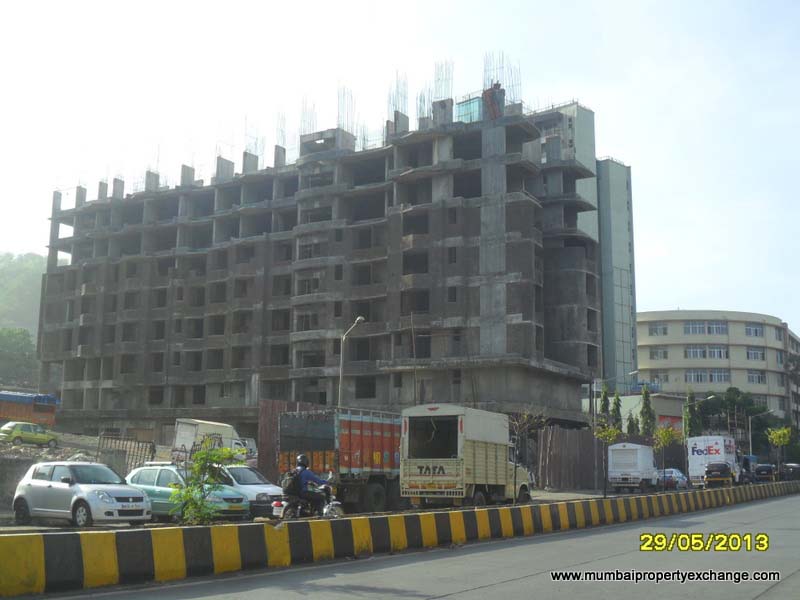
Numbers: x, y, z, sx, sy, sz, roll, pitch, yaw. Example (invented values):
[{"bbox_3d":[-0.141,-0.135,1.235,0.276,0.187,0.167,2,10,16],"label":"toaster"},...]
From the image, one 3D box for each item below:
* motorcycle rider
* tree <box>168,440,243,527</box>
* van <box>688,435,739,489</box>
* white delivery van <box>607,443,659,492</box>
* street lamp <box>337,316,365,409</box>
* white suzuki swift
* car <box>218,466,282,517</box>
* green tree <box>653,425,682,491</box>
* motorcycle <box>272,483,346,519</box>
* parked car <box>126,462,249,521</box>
[{"bbox_3d":[-1.833,3.808,20.600,0.580,1.300,0.800,-7,-12,33],"label":"motorcycle rider"},{"bbox_3d":[-2.455,2.315,12.900,0.930,1.060,0.850,0,-10,0],"label":"tree"},{"bbox_3d":[19.175,9.938,62.000,2.100,3.000,5.000,-5,-12,29],"label":"van"},{"bbox_3d":[13.231,9.499,57.500,1.800,2.720,4.600,-5,-11,28],"label":"white delivery van"},{"bbox_3d":[-2.122,4.593,43.148,1.250,7.900,0.250,-6,-12,30],"label":"street lamp"},{"bbox_3d":[-7.770,4.773,24.901,3.730,1.520,1.710,-7,-12,35],"label":"white suzuki swift"},{"bbox_3d":[-4.800,5.618,29.677,3.650,1.500,1.620,-7,-12,34],"label":"car"},{"bbox_3d":[7.971,4.708,30.300,0.880,2.000,0.850,-2,-10,14],"label":"green tree"},{"bbox_3d":[-1.846,4.183,20.400,0.750,1.120,2.080,-7,-12,33],"label":"motorcycle"},{"bbox_3d":[-5.600,5.117,26.719,3.680,1.530,1.660,-8,-13,37],"label":"parked car"}]

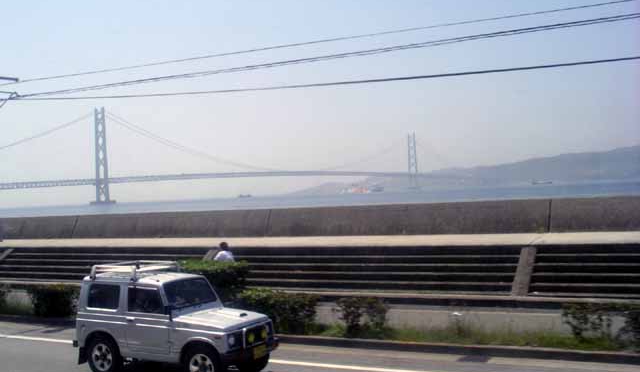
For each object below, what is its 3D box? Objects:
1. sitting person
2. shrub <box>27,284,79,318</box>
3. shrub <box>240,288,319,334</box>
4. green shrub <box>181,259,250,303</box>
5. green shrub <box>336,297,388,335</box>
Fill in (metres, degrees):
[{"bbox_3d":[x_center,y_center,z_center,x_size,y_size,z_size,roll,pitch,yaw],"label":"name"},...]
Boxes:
[{"bbox_3d":[-2.581,2.066,18.300,0.520,1.200,0.750,-3,-1,28],"label":"sitting person"},{"bbox_3d":[-6.584,2.803,16.900,1.050,0.770,0.850,-3,-1,28],"label":"shrub"},{"bbox_3d":[-0.857,2.501,13.800,1.400,0.800,0.850,-3,-1,28],"label":"shrub"},{"bbox_3d":[-2.282,2.315,14.800,1.350,1.320,1.100,-3,-1,28],"label":"green shrub"},{"bbox_3d":[0.817,2.471,13.150,0.850,0.700,0.650,-3,-1,28],"label":"green shrub"}]

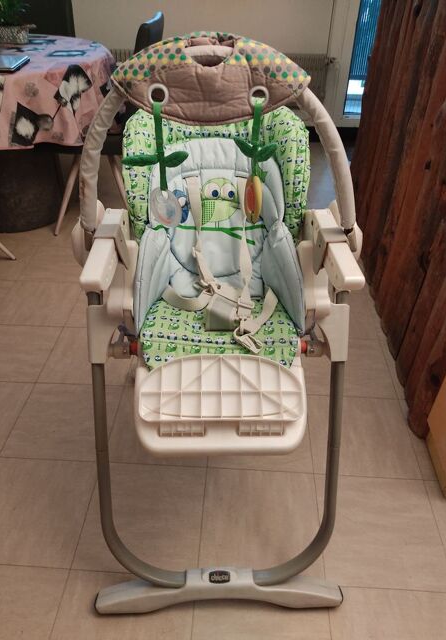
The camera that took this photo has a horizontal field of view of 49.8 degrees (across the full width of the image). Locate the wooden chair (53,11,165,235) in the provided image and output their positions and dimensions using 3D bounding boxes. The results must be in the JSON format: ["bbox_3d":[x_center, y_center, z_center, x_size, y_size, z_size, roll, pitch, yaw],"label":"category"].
[{"bbox_3d":[-0.594,-0.938,2.352,0.570,0.920,0.460,0,38,-1],"label":"wooden chair"}]

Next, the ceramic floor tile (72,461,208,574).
[{"bbox_3d":[-0.202,0.511,1.255,0.302,0.010,0.302,2,38,2],"label":"ceramic floor tile"}]

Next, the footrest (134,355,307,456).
[{"bbox_3d":[-0.005,0.167,0.940,0.328,0.195,0.065,-1,-7,-2],"label":"footrest"}]

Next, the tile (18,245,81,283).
[{"bbox_3d":[-0.740,-0.253,2.217,0.302,0.010,0.302,2,38,2],"label":"tile"}]

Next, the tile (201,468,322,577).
[{"bbox_3d":[0.099,0.525,1.246,0.302,0.010,0.302,2,38,2],"label":"tile"}]

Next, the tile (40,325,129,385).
[{"bbox_3d":[-0.474,0.129,1.741,0.302,0.010,0.302,2,38,2],"label":"tile"}]

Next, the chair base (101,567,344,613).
[{"bbox_3d":[-0.009,0.607,1.085,0.540,0.060,0.068,-1,38,-2],"label":"chair base"}]

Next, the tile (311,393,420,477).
[{"bbox_3d":[0.417,0.352,1.469,0.302,0.010,0.302,2,38,2],"label":"tile"}]

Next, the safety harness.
[{"bbox_3d":[-0.006,-0.132,1.020,0.250,0.250,0.310,0,38,-1],"label":"safety harness"}]

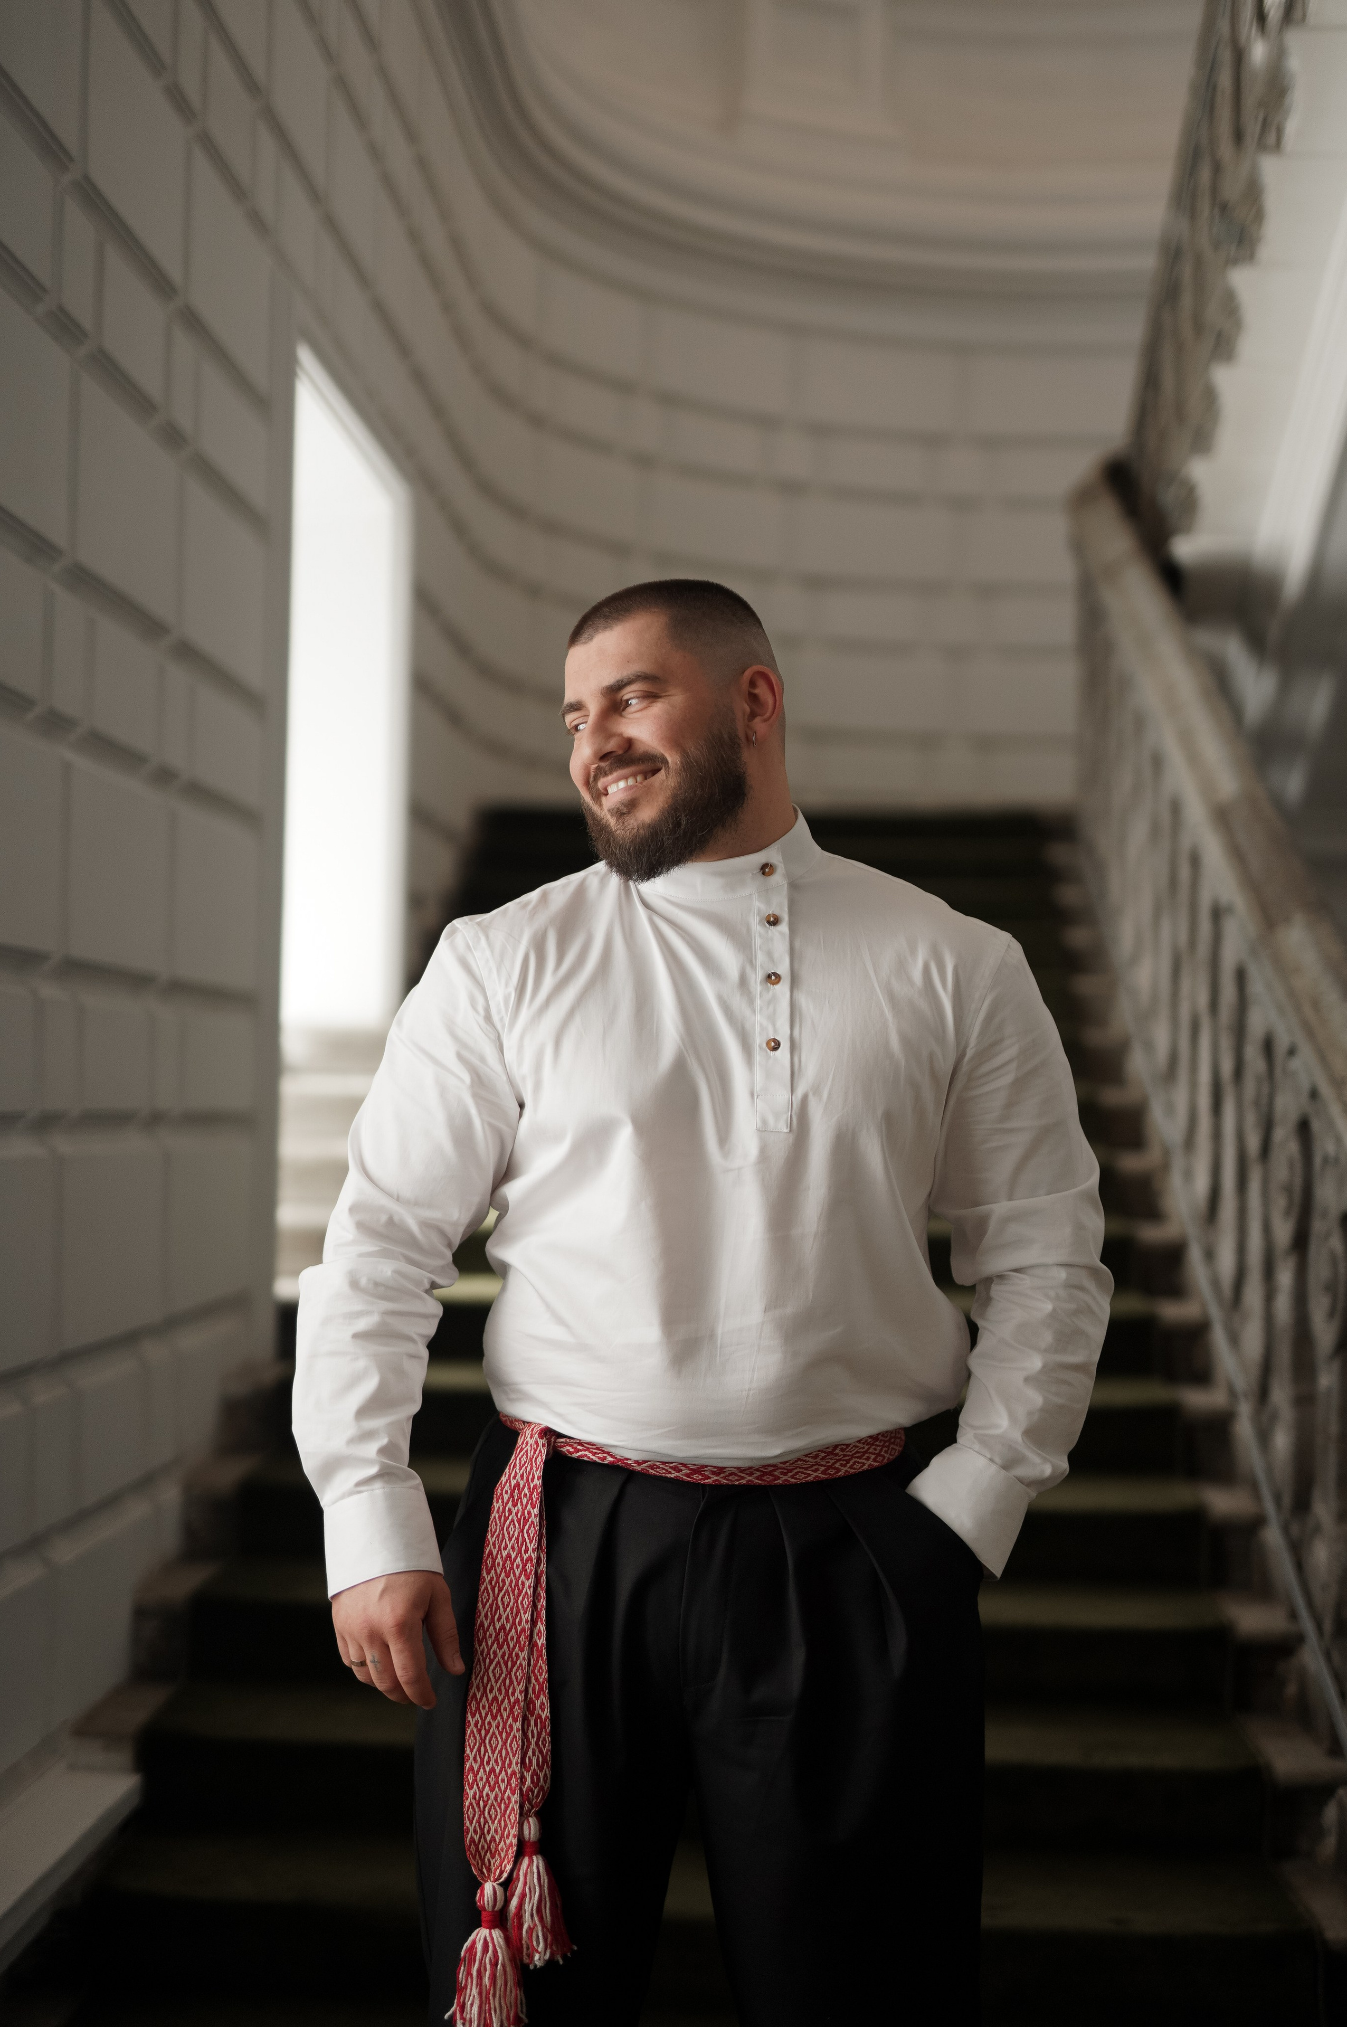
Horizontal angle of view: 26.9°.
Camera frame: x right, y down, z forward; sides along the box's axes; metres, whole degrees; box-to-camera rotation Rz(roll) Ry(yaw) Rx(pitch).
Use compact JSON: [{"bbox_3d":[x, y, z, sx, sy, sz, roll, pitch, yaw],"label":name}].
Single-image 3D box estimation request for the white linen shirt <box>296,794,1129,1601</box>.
[{"bbox_3d":[0.026,0.160,2.420,0.710,0.670,0.340,1,-2,1],"label":"white linen shirt"}]

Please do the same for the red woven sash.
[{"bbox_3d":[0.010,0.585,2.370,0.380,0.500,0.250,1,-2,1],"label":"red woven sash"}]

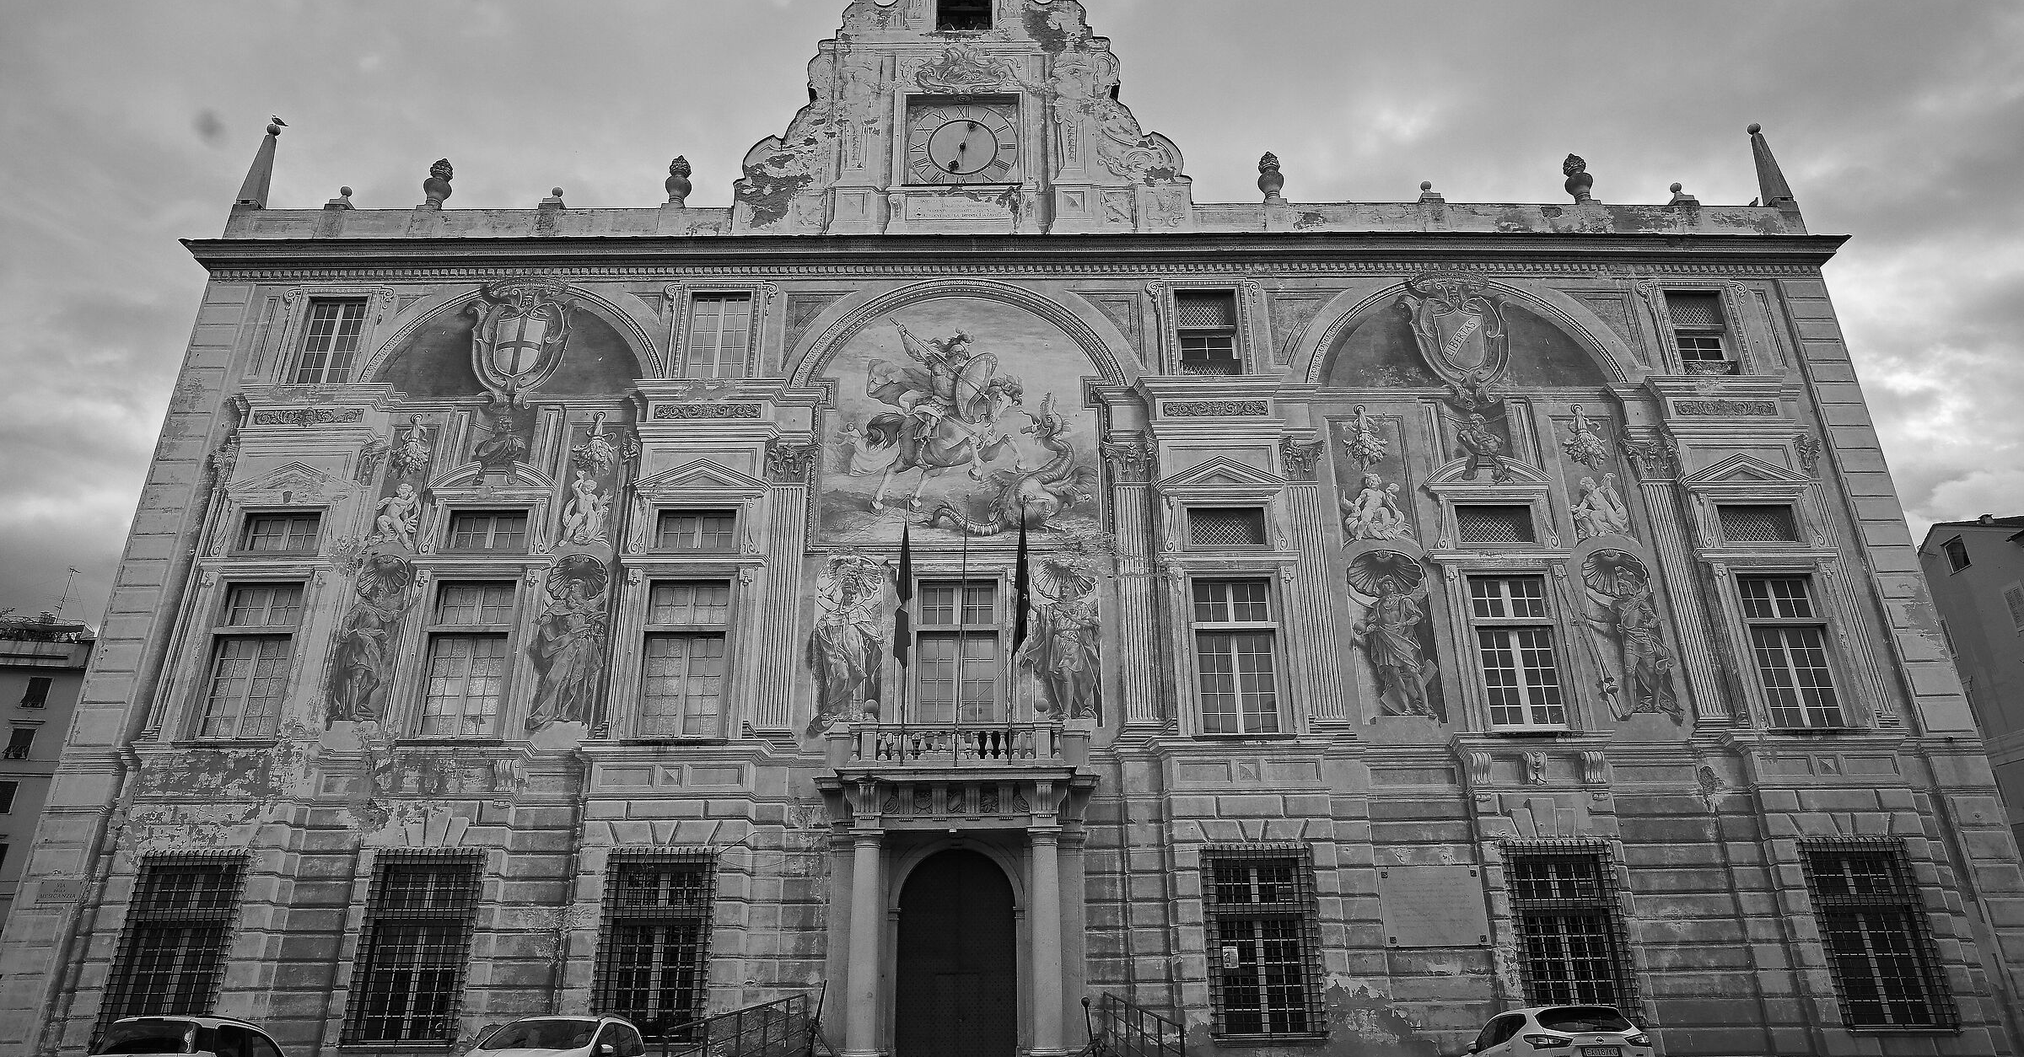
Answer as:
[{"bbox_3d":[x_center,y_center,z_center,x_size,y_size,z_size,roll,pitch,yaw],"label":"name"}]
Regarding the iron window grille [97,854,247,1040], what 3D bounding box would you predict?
[{"bbox_3d":[-16.995,8.510,21.688,2.238,3.602,0.300,0,-21,-1],"label":"iron window grille"}]

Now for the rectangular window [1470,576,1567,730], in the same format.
[{"bbox_3d":[10.935,2.687,23.166,1.587,3.375,0.250,0,-21,0],"label":"rectangular window"}]

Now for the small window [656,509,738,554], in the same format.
[{"bbox_3d":[-7.063,0.102,24.058,1.771,1.007,0.250,0,-21,0],"label":"small window"}]

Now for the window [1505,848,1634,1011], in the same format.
[{"bbox_3d":[9.708,7.099,18.602,1.971,3.109,0.300,0,-21,0],"label":"window"}]

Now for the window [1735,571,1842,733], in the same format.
[{"bbox_3d":[15.030,2.374,20.673,1.425,3.034,0.250,0,-21,0],"label":"window"}]

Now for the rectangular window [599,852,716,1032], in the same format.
[{"bbox_3d":[-7.256,8.409,21.683,2.255,3.582,0.250,0,-21,-1],"label":"rectangular window"}]

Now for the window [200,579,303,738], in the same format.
[{"bbox_3d":[-14.500,2.521,20.484,1.493,3.054,0.250,0,-21,0],"label":"window"}]

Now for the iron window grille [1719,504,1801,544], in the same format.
[{"bbox_3d":[16.895,-0.059,24.260,1.651,0.901,0.150,0,-21,0],"label":"iron window grille"}]

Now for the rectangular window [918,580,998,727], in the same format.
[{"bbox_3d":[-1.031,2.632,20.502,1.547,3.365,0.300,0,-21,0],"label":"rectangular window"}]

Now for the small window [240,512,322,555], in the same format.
[{"bbox_3d":[-14.602,0.120,21.415,1.502,0.896,0.250,0,-21,0],"label":"small window"}]

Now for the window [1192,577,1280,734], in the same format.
[{"bbox_3d":[4.831,2.760,23.102,1.681,3.440,0.250,0,-21,0],"label":"window"}]

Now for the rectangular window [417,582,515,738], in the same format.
[{"bbox_3d":[-11.689,2.804,22.988,1.590,3.420,0.250,0,-21,0],"label":"rectangular window"}]

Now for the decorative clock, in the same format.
[{"bbox_3d":[-1.355,-10.631,29.301,3.143,2.868,0.300,0,-21,-1],"label":"decorative clock"}]

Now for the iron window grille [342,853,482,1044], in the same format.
[{"bbox_3d":[-12.090,8.445,21.638,2.245,3.632,0.250,0,-21,-1],"label":"iron window grille"}]

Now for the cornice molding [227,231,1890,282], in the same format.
[{"bbox_3d":[0.251,-7.035,27.502,42.697,0.919,0.650,0,-21,-1],"label":"cornice molding"}]

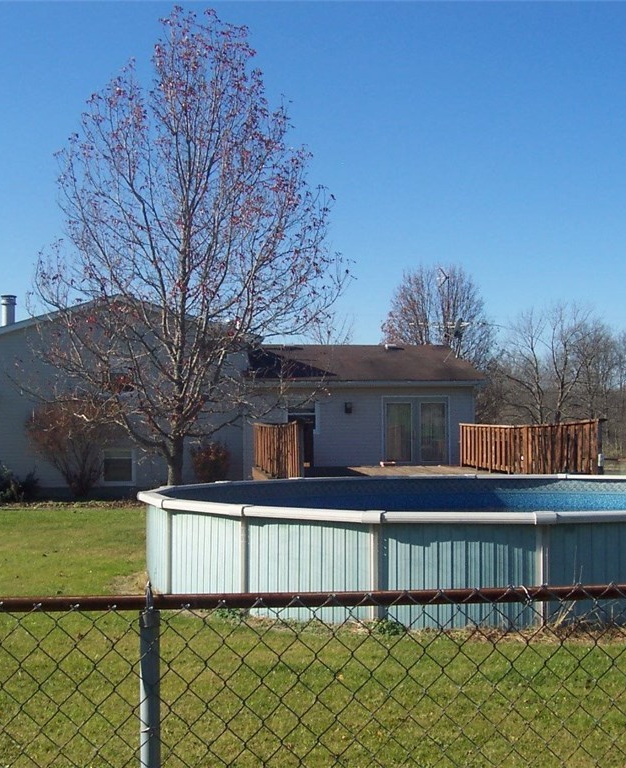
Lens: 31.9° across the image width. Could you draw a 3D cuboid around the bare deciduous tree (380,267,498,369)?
[{"bbox_3d":[5.963,-0.592,52.000,5.420,10.170,5.400,0,-3,0],"label":"bare deciduous tree"}]

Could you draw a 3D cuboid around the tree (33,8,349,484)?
[{"bbox_3d":[-2.686,-2.571,24.200,6.990,11.460,6.500,0,-3,0],"label":"tree"}]

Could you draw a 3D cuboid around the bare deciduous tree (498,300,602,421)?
[{"bbox_3d":[13.454,0.179,62.000,5.780,9.590,5.600,0,-3,0],"label":"bare deciduous tree"}]

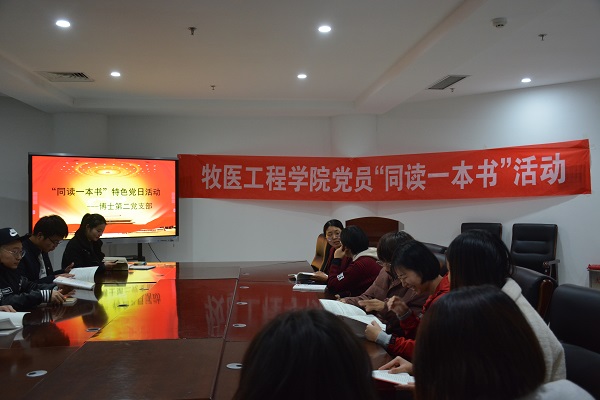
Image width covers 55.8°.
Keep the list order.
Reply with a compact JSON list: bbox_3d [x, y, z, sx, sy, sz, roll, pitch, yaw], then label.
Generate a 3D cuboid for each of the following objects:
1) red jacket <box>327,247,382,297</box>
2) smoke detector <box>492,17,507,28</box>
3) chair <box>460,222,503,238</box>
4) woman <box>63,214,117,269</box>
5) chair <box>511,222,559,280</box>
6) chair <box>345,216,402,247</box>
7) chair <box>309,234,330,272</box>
[{"bbox_3d":[0.410,0.582,3.870,0.420,0.550,0.460,-1,-1,26],"label":"red jacket"},{"bbox_3d":[1.488,-1.322,4.220,0.110,0.052,0.110,0,-1,0],"label":"smoke detector"},{"bbox_3d":[2.170,0.820,7.000,0.620,1.060,0.660,-1,-1,36],"label":"chair"},{"bbox_3d":[-1.680,0.734,4.900,0.700,1.230,0.480,0,-1,15],"label":"woman"},{"bbox_3d":[2.550,0.813,6.450,0.620,1.060,0.660,-1,-1,43],"label":"chair"},{"bbox_3d":[0.880,0.783,7.000,0.680,1.150,0.550,-1,-1,19],"label":"chair"},{"bbox_3d":[0.310,0.811,4.750,0.600,1.050,0.650,-1,-1,41],"label":"chair"}]

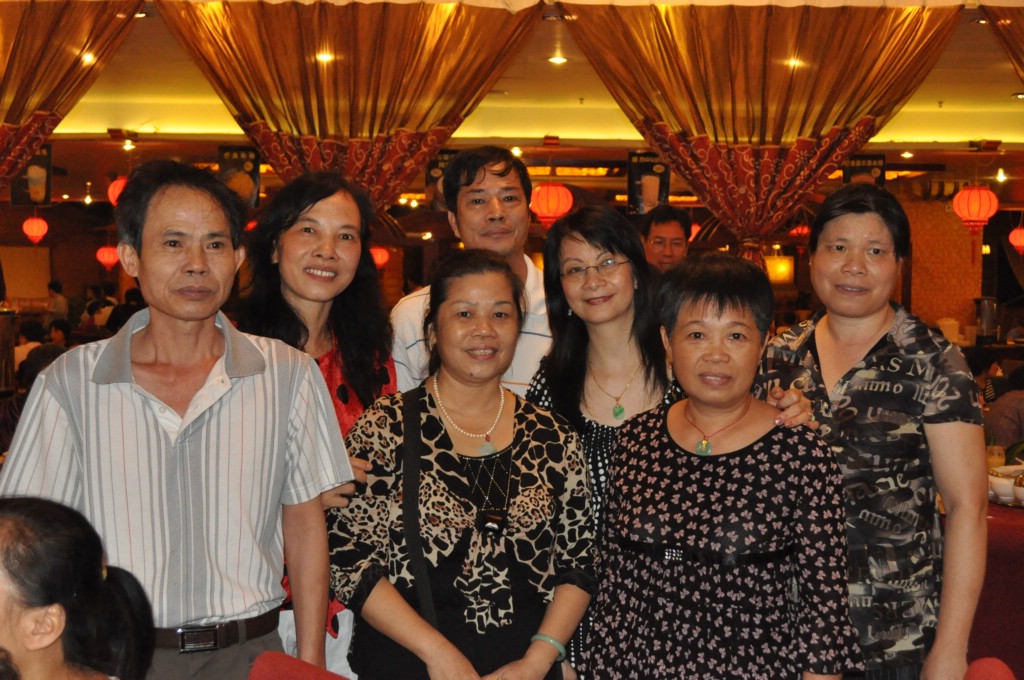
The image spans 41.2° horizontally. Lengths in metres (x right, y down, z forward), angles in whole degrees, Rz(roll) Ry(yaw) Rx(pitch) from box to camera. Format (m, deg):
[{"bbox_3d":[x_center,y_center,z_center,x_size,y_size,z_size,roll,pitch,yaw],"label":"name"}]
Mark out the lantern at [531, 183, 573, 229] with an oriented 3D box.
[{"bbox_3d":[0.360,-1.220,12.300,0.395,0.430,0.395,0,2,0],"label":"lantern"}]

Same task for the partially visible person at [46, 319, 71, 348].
[{"bbox_3d":[-4.500,0.410,13.300,0.600,1.250,0.460,-1,2,-27],"label":"partially visible person"}]

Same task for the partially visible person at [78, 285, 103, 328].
[{"bbox_3d":[-6.050,0.000,19.500,0.420,1.550,0.460,0,2,-15],"label":"partially visible person"}]

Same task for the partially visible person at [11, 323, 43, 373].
[{"bbox_3d":[-4.780,0.440,13.400,0.600,1.250,0.460,1,2,39],"label":"partially visible person"}]

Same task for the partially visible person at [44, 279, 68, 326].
[{"bbox_3d":[-6.700,-0.050,20.000,0.380,1.650,0.460,0,2,3],"label":"partially visible person"}]

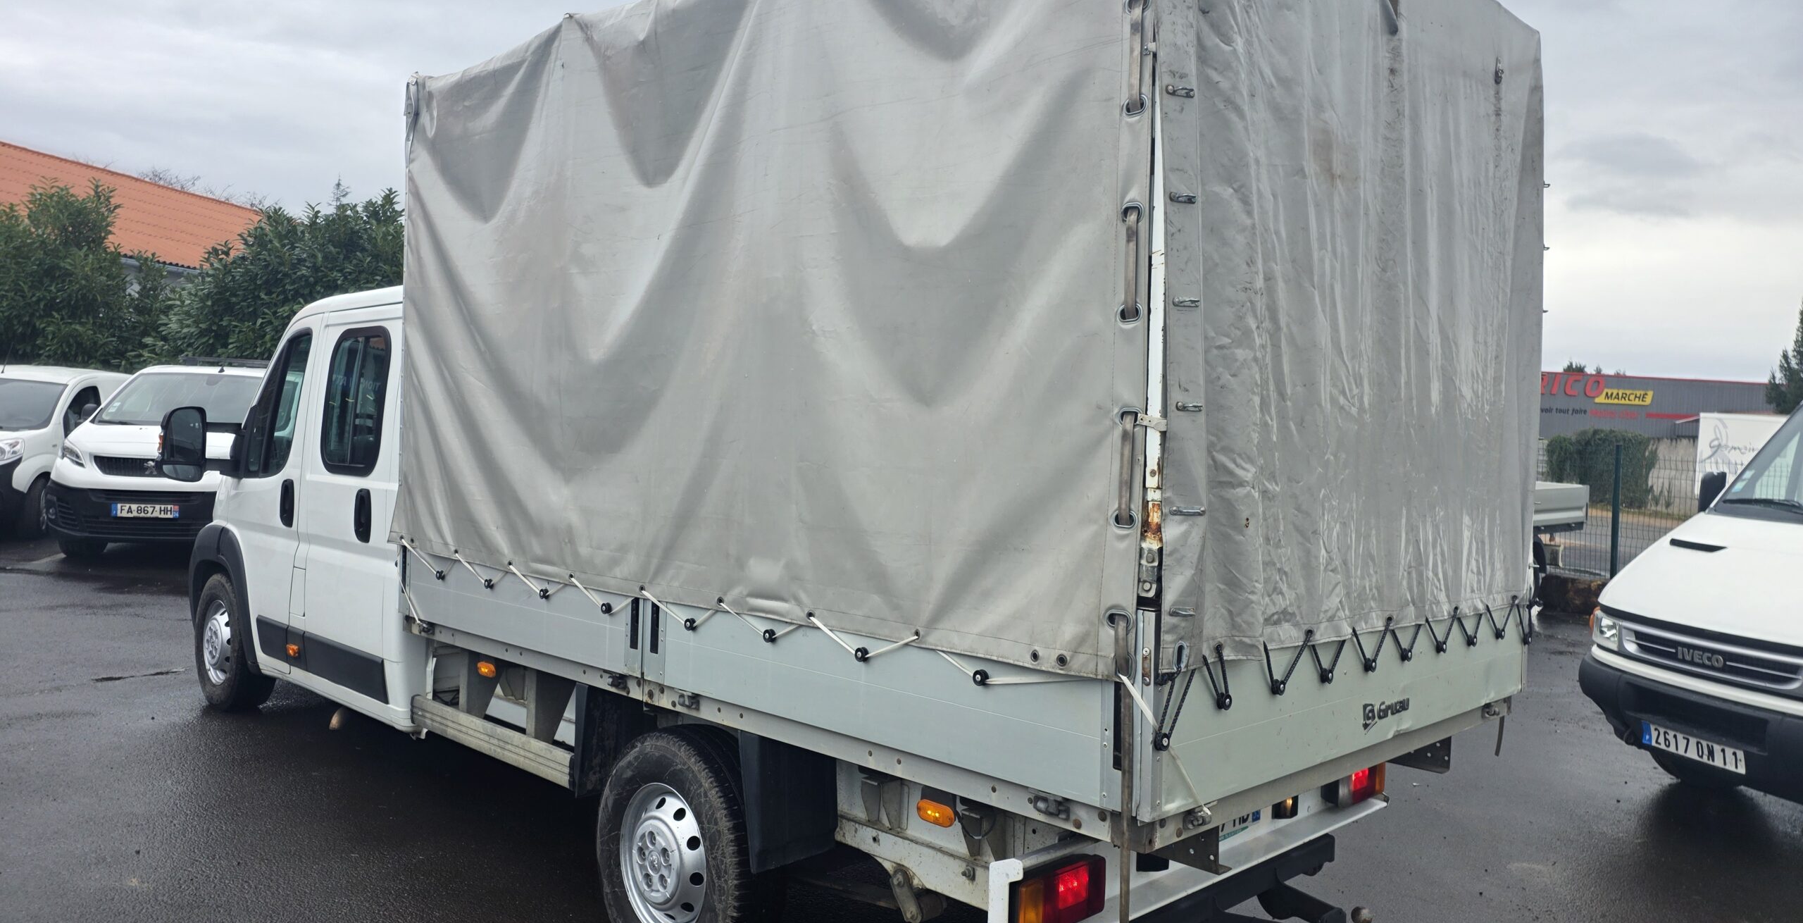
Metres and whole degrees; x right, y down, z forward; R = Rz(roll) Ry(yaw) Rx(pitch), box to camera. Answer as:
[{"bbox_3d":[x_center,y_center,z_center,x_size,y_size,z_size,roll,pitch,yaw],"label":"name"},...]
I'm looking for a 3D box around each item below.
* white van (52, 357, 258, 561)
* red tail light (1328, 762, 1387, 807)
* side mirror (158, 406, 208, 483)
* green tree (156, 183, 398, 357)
[{"bbox_3d":[-7.030,-0.100,12.750,1.950,1.940,4.950,2,1,-12],"label":"white van"},{"bbox_3d":[1.399,0.980,3.730,0.075,0.128,0.310,3,1,44],"label":"red tail light"},{"bbox_3d":[-3.388,-0.080,5.655,0.135,0.360,0.205,3,1,44],"label":"side mirror"},{"bbox_3d":[-8.500,-1.450,17.000,4.200,4.300,3.200,2,1,-32],"label":"green tree"}]

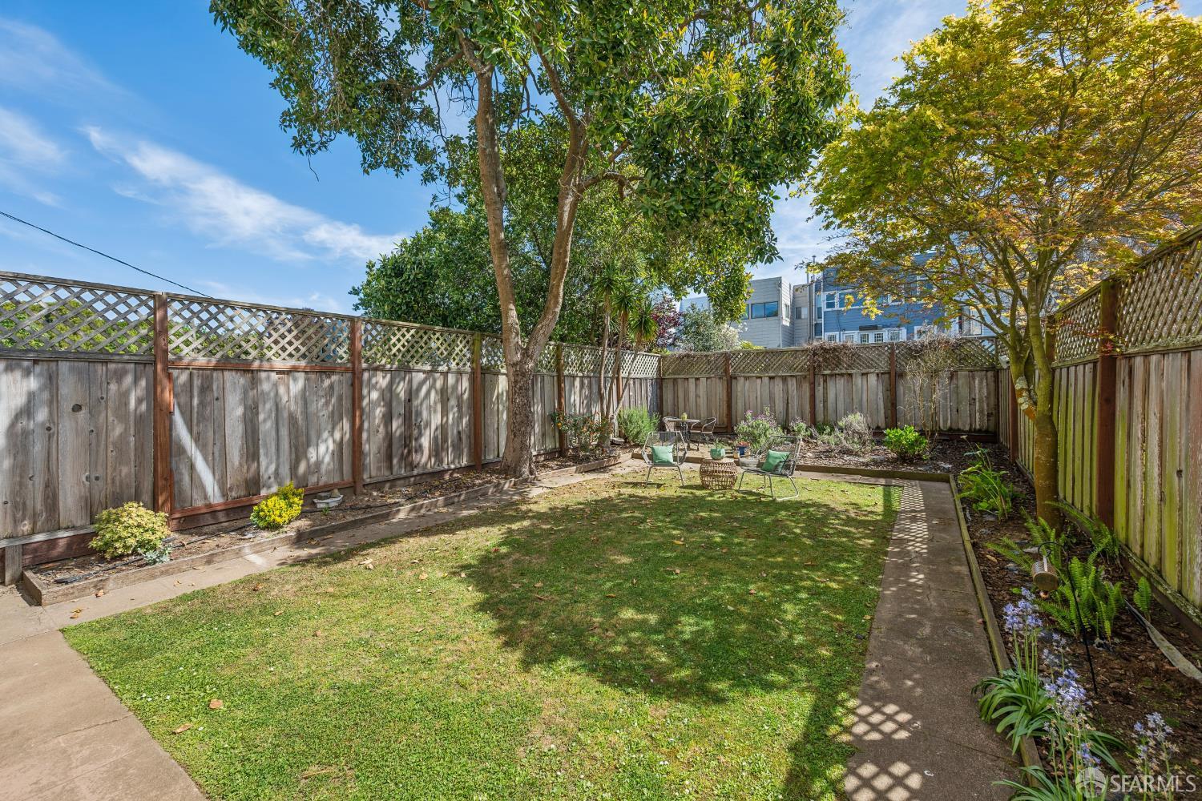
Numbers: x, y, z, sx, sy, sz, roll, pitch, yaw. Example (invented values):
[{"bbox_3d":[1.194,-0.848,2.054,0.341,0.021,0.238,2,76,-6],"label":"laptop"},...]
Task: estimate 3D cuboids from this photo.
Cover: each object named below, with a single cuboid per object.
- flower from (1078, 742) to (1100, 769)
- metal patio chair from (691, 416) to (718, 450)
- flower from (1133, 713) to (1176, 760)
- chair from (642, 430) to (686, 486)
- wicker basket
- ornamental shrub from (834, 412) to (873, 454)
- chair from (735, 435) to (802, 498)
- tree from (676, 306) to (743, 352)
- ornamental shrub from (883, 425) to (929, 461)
[{"bbox_3d":[1.534,1.115,1.470,0.055,0.075,0.055,-1,1,-44],"label":"flower"},{"bbox_3d":[2.321,0.743,10.594,0.550,0.730,0.530,-1,1,-30],"label":"metal patio chair"},{"bbox_3d":[1.744,1.056,1.470,0.100,0.130,0.100,-1,1,-40],"label":"flower"},{"bbox_3d":[0.984,0.896,7.193,0.690,0.800,0.680,0,1,5],"label":"chair"},{"bbox_3d":[1.753,1.079,6.976,0.560,0.410,0.560,0,1,0],"label":"wicker basket"},{"bbox_3d":[5.189,0.666,9.600,0.720,0.840,0.680,1,1,28],"label":"ornamental shrub"},{"bbox_3d":[2.351,0.881,6.493,0.680,0.800,0.690,-1,1,-30],"label":"chair"},{"bbox_3d":[4.641,-1.473,19.958,2.800,4.900,2.800,0,1,13],"label":"tree"},{"bbox_3d":[5.485,0.768,8.400,0.730,0.640,0.700,1,1,33],"label":"ornamental shrub"}]

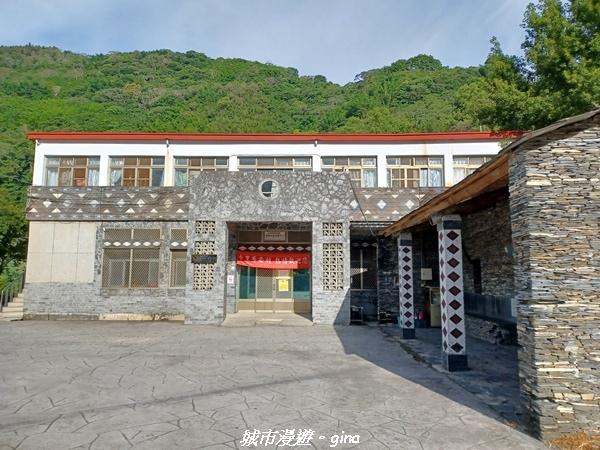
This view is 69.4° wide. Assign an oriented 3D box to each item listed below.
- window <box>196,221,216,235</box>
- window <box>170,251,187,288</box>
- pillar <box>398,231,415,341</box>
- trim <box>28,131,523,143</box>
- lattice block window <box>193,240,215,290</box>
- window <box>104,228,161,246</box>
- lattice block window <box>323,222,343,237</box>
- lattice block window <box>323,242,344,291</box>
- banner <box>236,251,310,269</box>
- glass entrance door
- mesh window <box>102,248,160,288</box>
[{"bbox_3d":[-3.037,0.096,14.099,0.625,0.423,0.150,0,-7,0],"label":"window"},{"bbox_3d":[-4.170,1.534,14.964,0.638,1.369,0.120,0,-7,0],"label":"window"},{"bbox_3d":[2.650,1.494,10.767,0.312,2.562,0.300,0,-7,0],"label":"pillar"},{"bbox_3d":[-0.768,-3.052,15.281,17.419,0.285,0.300,0,-7,0],"label":"trim"},{"bbox_3d":[-3.043,1.301,13.837,0.694,1.573,0.140,0,-7,0],"label":"lattice block window"},{"bbox_3d":[-5.826,0.458,15.110,2.003,0.663,0.120,0,-7,0],"label":"window"},{"bbox_3d":[1.061,0.168,14.091,0.647,0.439,0.150,0,-7,0],"label":"lattice block window"},{"bbox_3d":[1.059,1.335,13.804,0.691,1.515,0.140,0,-7,0],"label":"lattice block window"},{"bbox_3d":[-0.955,1.280,15.770,2.676,0.617,0.060,0,-7,0],"label":"banner"},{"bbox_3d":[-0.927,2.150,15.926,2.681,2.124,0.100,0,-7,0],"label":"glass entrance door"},{"bbox_3d":[-5.861,1.512,15.122,2.026,1.390,0.120,0,-7,0],"label":"mesh window"}]

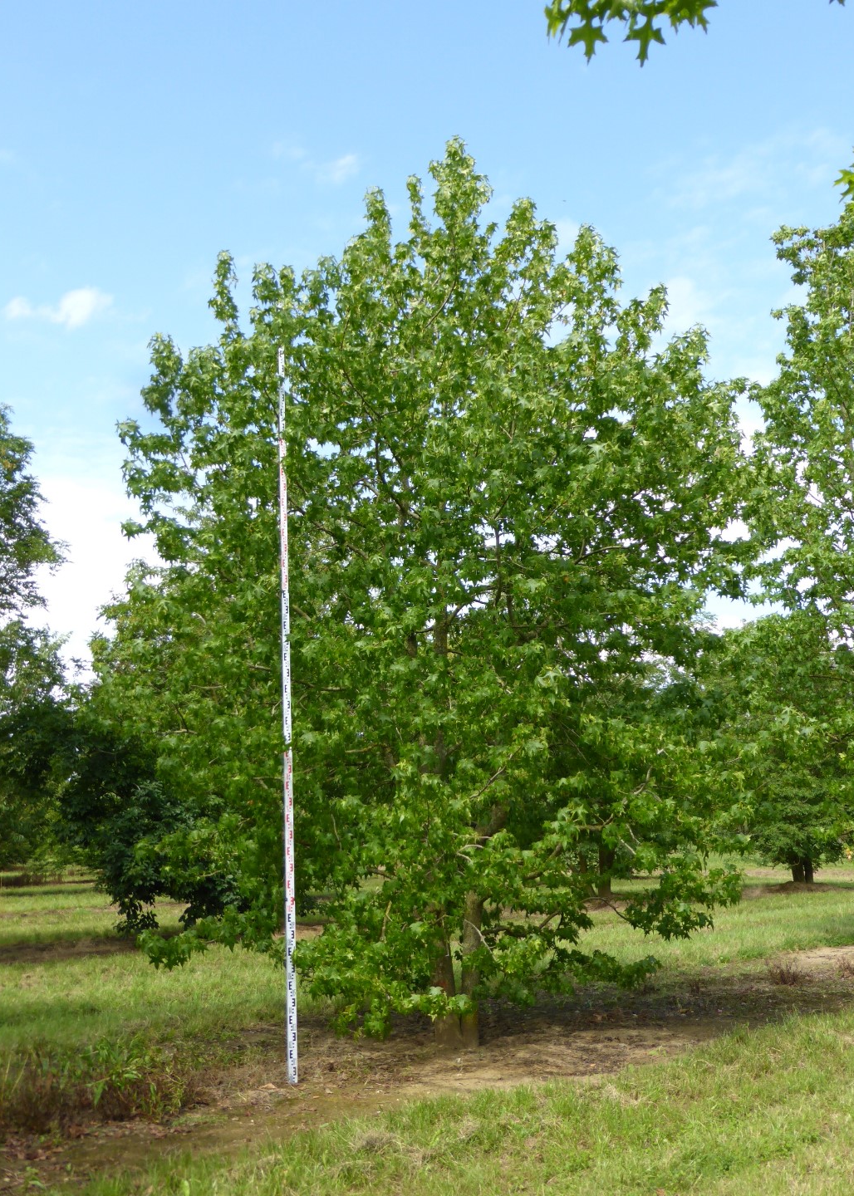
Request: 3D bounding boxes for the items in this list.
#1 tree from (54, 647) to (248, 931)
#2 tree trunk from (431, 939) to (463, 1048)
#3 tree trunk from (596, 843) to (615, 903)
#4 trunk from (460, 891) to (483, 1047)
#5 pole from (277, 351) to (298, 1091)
[{"bbox_3d":[-3.223,2.277,13.856,2.350,3.350,2.300,-1,-9,0],"label":"tree"},{"bbox_3d":[0.128,2.599,7.911,0.200,0.800,0.170,-1,-9,0],"label":"tree trunk"},{"bbox_3d":[2.727,4.148,18.073,0.260,0.950,0.260,-1,-9,0],"label":"tree trunk"},{"bbox_3d":[0.288,2.463,7.934,0.155,1.100,0.150,-1,-9,0],"label":"trunk"},{"bbox_3d":[-0.877,0.607,7.383,0.053,4.680,0.030,1,-9,-18],"label":"pole"}]

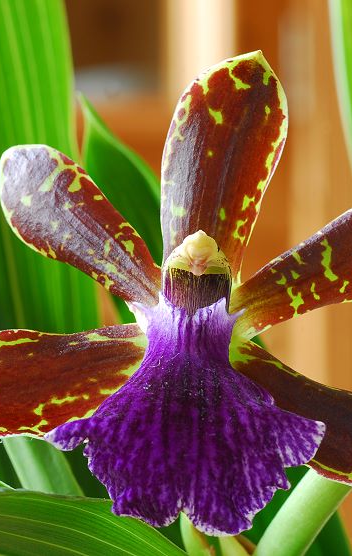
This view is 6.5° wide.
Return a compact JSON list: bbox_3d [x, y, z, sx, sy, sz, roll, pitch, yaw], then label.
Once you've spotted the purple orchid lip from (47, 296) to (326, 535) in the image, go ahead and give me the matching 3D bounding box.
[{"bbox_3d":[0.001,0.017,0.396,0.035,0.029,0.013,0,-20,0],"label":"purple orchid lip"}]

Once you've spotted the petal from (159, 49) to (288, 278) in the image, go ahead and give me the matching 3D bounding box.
[{"bbox_3d":[0.006,-0.014,0.408,0.015,0.031,0.008,10,0,0],"label":"petal"}]

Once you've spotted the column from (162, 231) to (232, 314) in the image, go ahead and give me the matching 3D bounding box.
[{"bbox_3d":[0.003,-0.001,0.400,0.009,0.011,0.009,0,-6,0],"label":"column"}]

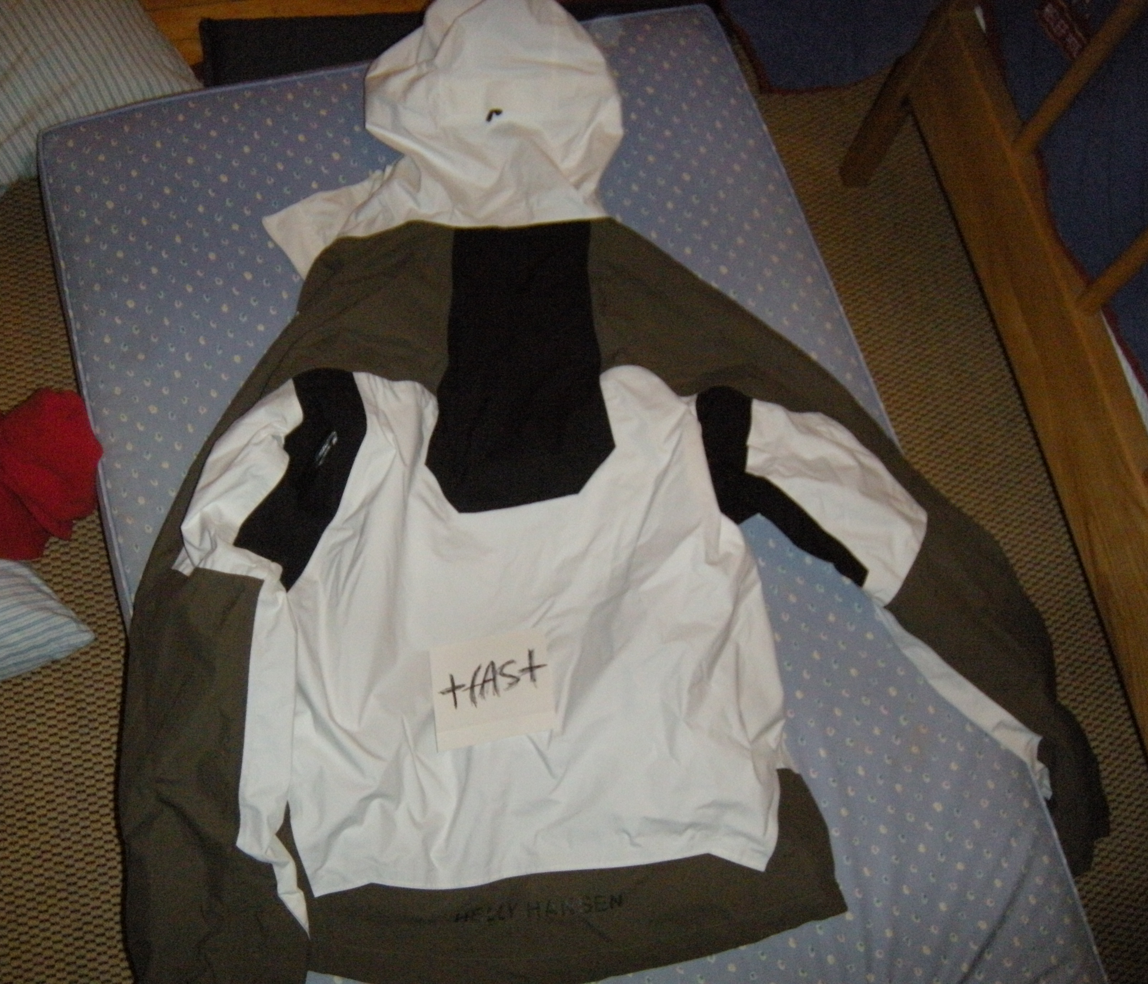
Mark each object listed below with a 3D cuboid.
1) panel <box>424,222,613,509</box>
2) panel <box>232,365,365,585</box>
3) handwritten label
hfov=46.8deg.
[{"bbox_3d":[-0.055,-0.113,1.206,0.165,0.030,0.282,-3,70,-6],"label":"panel"},{"bbox_3d":[-0.232,-0.009,1.158,0.076,0.040,0.206,14,69,0],"label":"panel"},{"bbox_3d":[-0.067,0.161,1.089,0.099,0.006,0.091,-6,70,-7],"label":"handwritten label"}]

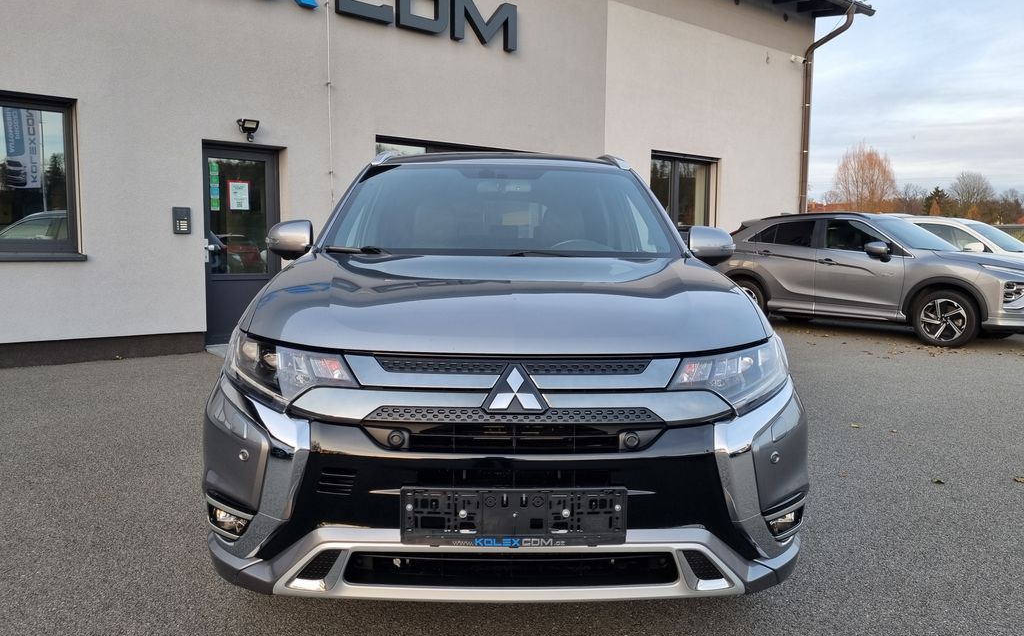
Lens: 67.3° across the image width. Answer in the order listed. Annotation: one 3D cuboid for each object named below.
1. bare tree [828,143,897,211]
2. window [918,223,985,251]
[{"bbox_3d":[32.035,-10.672,70.512,5.700,11.014,5.700,0,5,-2],"label":"bare tree"},{"bbox_3d":[6.544,-1.214,11.450,0.080,0.440,1.000,14,-5,-38],"label":"window"}]

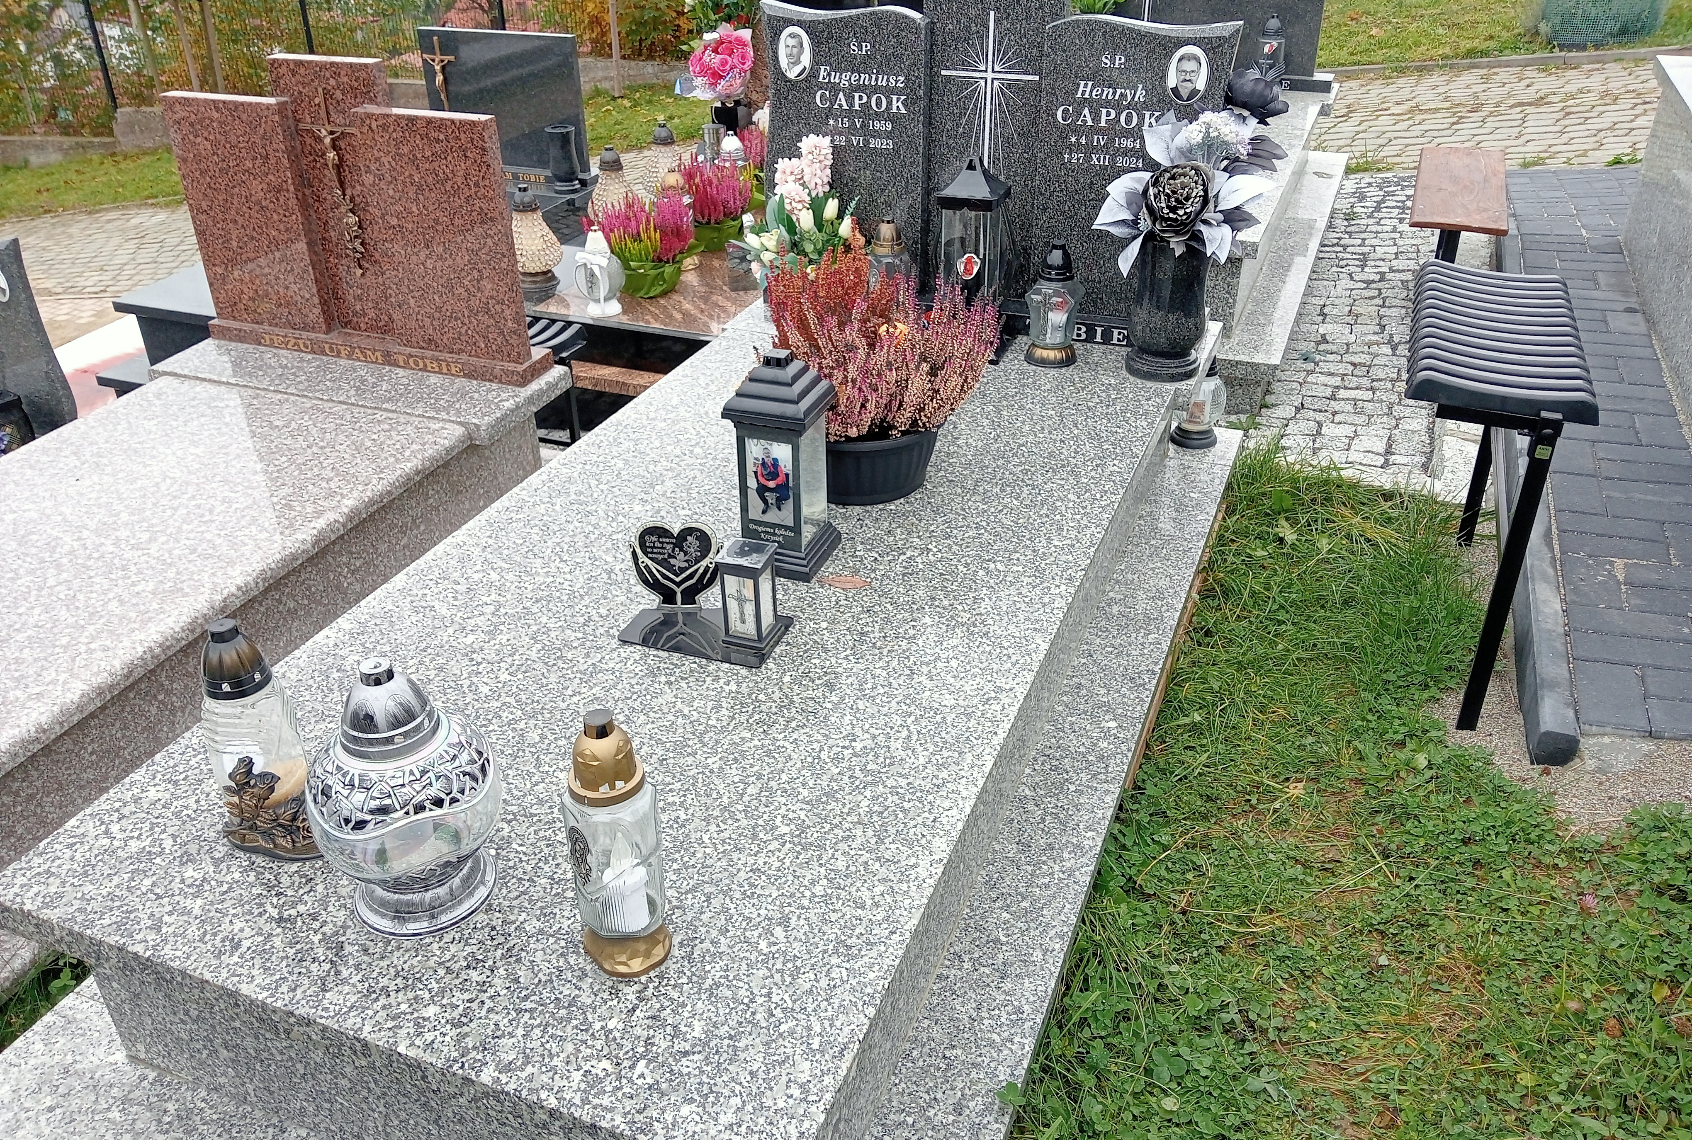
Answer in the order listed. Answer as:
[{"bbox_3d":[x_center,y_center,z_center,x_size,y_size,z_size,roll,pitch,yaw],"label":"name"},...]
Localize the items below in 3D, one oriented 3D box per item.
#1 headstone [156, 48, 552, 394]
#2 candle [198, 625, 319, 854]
[{"bbox_3d":[-1.070,-0.776,2.966,0.855,0.628,0.131,11,32,18],"label":"headstone"},{"bbox_3d":[-0.694,0.190,1.594,0.125,0.300,0.100,3,31,5],"label":"candle"}]

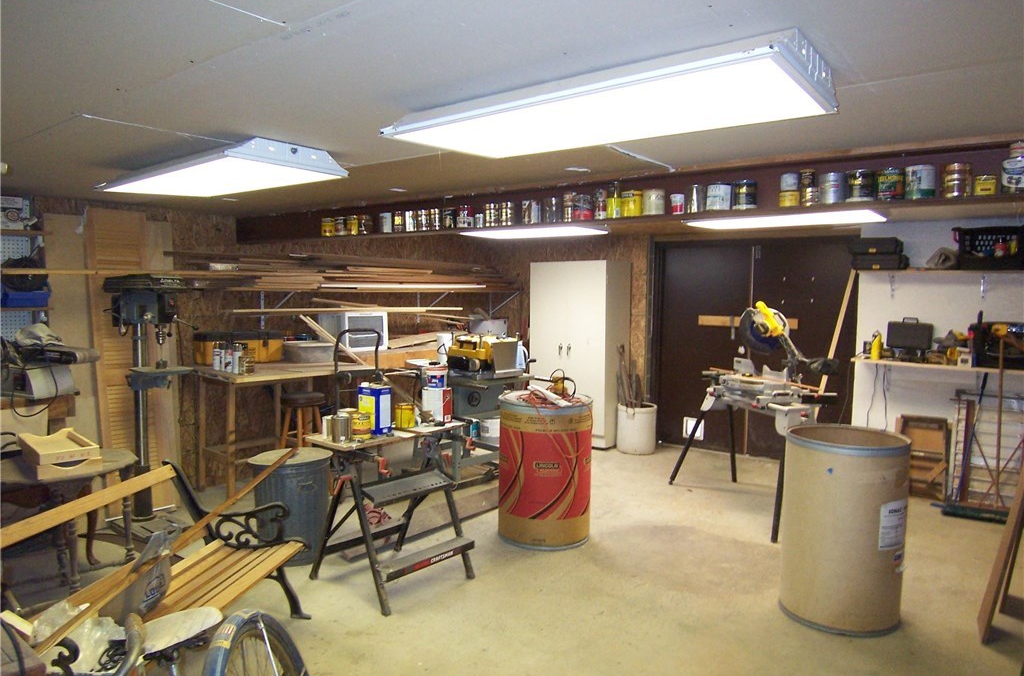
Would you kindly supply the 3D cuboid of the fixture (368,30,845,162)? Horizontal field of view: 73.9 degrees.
[{"bbox_3d":[0.248,-0.701,2.028,1.215,0.105,0.605,3,5,37],"label":"fixture"}]

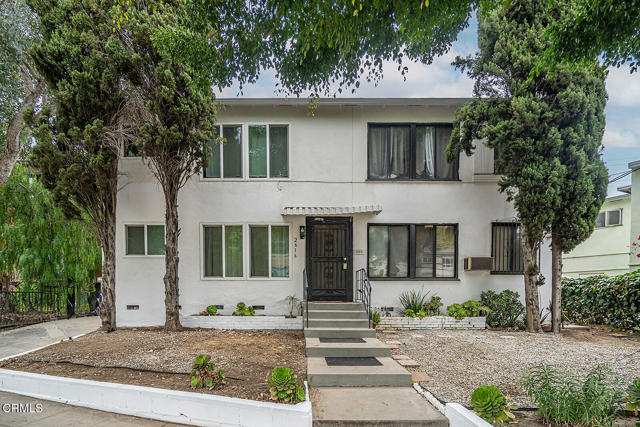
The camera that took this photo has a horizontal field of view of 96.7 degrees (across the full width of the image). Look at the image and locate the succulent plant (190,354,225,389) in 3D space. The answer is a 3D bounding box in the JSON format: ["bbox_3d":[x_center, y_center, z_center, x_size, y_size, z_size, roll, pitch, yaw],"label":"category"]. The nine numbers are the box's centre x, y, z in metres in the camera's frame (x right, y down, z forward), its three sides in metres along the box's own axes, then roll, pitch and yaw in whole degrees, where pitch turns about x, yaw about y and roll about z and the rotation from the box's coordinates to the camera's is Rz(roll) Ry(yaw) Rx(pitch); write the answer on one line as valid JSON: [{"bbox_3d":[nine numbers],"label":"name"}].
[{"bbox_3d":[-1.483,2.083,3.750,0.430,0.380,0.380,0,-2,0],"label":"succulent plant"}]

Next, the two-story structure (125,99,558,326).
[{"bbox_3d":[0.340,0.200,11.300,12.000,6.200,8.000,0,-2,0],"label":"two-story structure"}]

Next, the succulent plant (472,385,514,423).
[{"bbox_3d":[1.789,1.970,2.950,0.440,0.360,0.400,0,-2,0],"label":"succulent plant"}]

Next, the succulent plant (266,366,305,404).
[{"bbox_3d":[-0.412,2.056,3.400,0.440,0.370,0.400,0,-2,0],"label":"succulent plant"}]

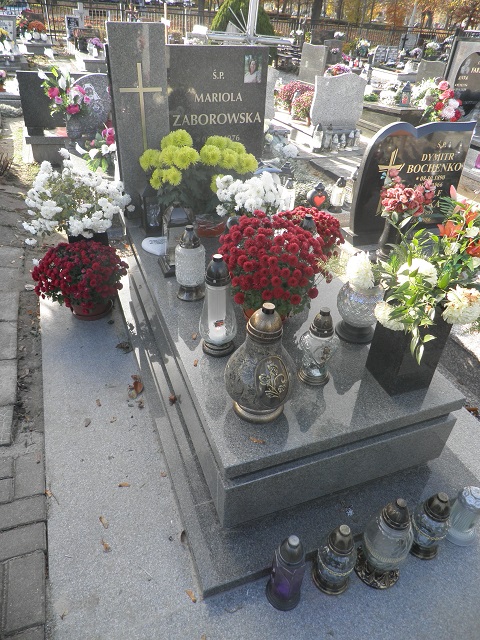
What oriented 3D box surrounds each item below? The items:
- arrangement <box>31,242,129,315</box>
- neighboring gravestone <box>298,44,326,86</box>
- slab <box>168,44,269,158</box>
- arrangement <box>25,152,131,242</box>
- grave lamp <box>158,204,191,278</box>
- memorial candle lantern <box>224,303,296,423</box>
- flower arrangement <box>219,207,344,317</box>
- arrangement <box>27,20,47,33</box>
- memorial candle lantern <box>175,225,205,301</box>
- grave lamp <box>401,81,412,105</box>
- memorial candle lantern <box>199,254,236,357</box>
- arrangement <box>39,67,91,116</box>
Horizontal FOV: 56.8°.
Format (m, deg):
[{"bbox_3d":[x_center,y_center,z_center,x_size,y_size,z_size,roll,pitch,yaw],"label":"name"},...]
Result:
[{"bbox_3d":[-0.791,-0.194,2.214,0.460,0.340,0.450,-10,37,-18],"label":"arrangement"},{"bbox_3d":[1.372,-4.825,8.326,0.475,0.621,0.107,-10,37,-18],"label":"neighboring gravestone"},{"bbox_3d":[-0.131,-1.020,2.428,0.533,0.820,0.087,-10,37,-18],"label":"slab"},{"bbox_3d":[-0.870,-0.565,2.396,0.570,0.600,0.520,-10,37,-18],"label":"arrangement"},{"bbox_3d":[-0.273,-0.362,1.940,0.163,0.289,0.163,-10,37,-18],"label":"grave lamp"},{"bbox_3d":[0.066,0.113,1.271,0.195,0.360,0.195,-7,36,-14],"label":"memorial candle lantern"},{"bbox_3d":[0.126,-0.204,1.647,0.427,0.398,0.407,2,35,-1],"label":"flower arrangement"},{"bbox_3d":[-5.259,-7.578,11.495,0.500,0.380,0.500,-10,37,-18],"label":"arrangement"},{"bbox_3d":[-0.197,-0.231,1.753,0.124,0.295,0.124,-10,37,-18],"label":"memorial candle lantern"},{"bbox_3d":[2.155,-2.905,5.692,0.102,0.276,0.102,-10,37,-18],"label":"grave lamp"},{"bbox_3d":[-0.068,-0.050,1.454,0.133,0.351,0.133,2,35,-1],"label":"memorial candle lantern"},{"bbox_3d":[-1.500,-1.949,3.793,0.440,0.400,0.320,-10,37,-18],"label":"arrangement"}]

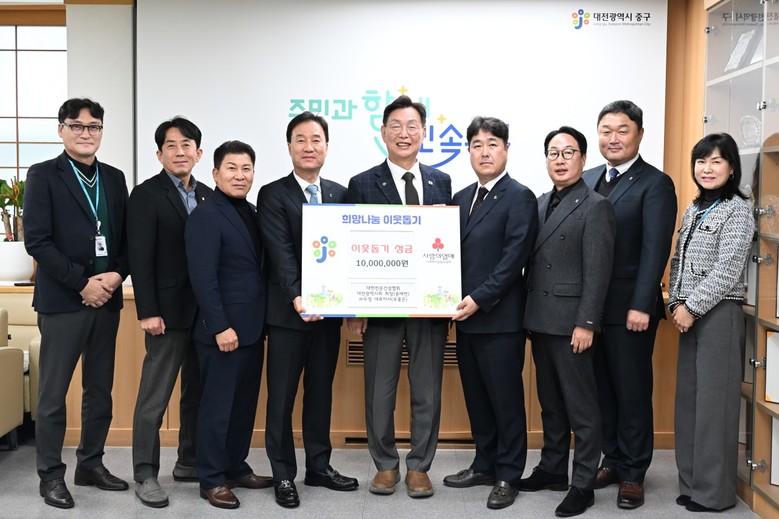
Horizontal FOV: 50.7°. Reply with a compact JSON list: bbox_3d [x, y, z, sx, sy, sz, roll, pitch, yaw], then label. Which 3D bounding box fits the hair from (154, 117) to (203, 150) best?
[{"bbox_3d":[-0.956,-0.556,3.730,0.195,0.170,0.205,0,3,-14],"label":"hair"}]

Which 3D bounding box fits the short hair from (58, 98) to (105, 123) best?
[{"bbox_3d":[-1.387,-0.647,3.700,0.185,0.140,0.205,-1,4,-28],"label":"short hair"}]

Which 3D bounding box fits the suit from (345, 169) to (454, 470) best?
[{"bbox_3d":[0.036,0.252,3.800,0.520,1.423,0.300,0,3,-4],"label":"suit"}]

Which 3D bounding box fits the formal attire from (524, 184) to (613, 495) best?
[{"bbox_3d":[0.784,0.329,3.602,0.460,1.340,0.320,4,5,44],"label":"formal attire"}]

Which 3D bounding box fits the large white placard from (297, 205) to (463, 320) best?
[{"bbox_3d":[-0.037,0.002,3.580,0.695,0.490,0.012,0,-8,1],"label":"large white placard"}]

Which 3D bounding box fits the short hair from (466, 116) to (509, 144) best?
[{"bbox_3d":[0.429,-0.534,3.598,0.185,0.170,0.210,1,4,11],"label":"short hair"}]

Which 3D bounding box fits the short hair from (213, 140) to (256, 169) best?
[{"bbox_3d":[-0.694,-0.451,3.670,0.180,0.145,0.200,-1,4,-25],"label":"short hair"}]

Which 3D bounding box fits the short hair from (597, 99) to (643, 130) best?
[{"bbox_3d":[1.042,-0.640,3.720,0.185,0.160,0.205,2,4,28],"label":"short hair"}]

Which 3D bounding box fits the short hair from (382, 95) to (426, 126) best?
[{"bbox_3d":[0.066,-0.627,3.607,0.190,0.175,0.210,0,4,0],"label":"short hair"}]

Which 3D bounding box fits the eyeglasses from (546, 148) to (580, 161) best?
[{"bbox_3d":[0.737,-0.442,3.461,0.142,0.047,0.140,2,4,27],"label":"eyeglasses"}]

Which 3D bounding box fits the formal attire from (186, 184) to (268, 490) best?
[{"bbox_3d":[-0.723,0.329,3.710,0.440,1.344,0.310,-2,4,-38],"label":"formal attire"}]

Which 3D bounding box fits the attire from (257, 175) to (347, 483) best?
[{"bbox_3d":[-0.397,0.282,3.760,0.470,1.390,0.320,-1,4,-24],"label":"attire"}]

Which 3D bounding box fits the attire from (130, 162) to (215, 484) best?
[{"bbox_3d":[-0.978,0.301,3.688,0.460,1.350,0.320,-3,5,-43],"label":"attire"}]

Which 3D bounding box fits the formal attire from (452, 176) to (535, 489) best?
[{"bbox_3d":[0.466,0.288,3.770,0.460,1.411,0.310,2,4,32],"label":"formal attire"}]

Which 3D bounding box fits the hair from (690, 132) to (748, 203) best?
[{"bbox_3d":[1.404,-0.391,3.514,0.215,0.290,0.220,4,5,42],"label":"hair"}]

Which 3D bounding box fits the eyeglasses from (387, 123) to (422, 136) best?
[{"bbox_3d":[0.067,-0.563,3.561,0.145,0.048,0.140,0,4,0],"label":"eyeglasses"}]

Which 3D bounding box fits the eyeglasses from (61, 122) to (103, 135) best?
[{"bbox_3d":[-1.372,-0.582,3.660,0.148,0.045,0.140,-2,4,-30],"label":"eyeglasses"}]

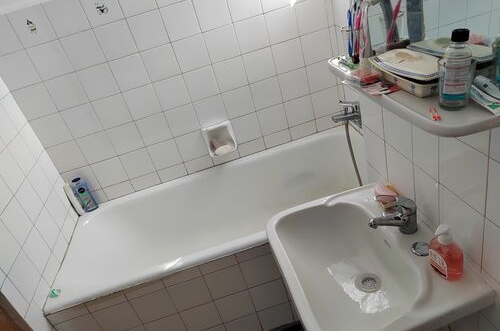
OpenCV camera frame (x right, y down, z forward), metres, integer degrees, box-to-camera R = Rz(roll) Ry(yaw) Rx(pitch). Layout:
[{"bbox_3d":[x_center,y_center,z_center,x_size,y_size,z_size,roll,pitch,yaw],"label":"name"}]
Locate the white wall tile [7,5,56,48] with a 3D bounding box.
[{"bbox_3d":[-0.920,-0.596,1.403,0.150,0.145,0.010,-18,28,-3],"label":"white wall tile"}]

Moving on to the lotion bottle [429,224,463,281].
[{"bbox_3d":[0.472,0.199,0.796,0.055,0.145,0.075,-18,27,-2],"label":"lotion bottle"}]

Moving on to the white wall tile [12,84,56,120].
[{"bbox_3d":[-1.000,-0.298,1.552,0.150,0.150,0.010,-18,28,-2],"label":"white wall tile"}]

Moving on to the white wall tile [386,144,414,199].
[{"bbox_3d":[0.473,0.023,1.042,0.010,0.149,0.150,-17,27,0],"label":"white wall tile"}]

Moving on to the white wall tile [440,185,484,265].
[{"bbox_3d":[0.507,0.141,0.806,0.010,0.150,0.150,-17,28,-1],"label":"white wall tile"}]

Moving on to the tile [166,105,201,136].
[{"bbox_3d":[-0.344,-0.233,1.701,0.149,0.147,0.010,-18,27,-2],"label":"tile"}]

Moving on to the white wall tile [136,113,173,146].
[{"bbox_3d":[-0.491,-0.187,1.708,0.150,0.149,0.010,-18,27,-2],"label":"white wall tile"}]

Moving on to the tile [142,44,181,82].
[{"bbox_3d":[-0.421,-0.486,1.577,0.151,0.148,0.010,-18,27,-2],"label":"tile"}]

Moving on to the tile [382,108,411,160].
[{"bbox_3d":[0.442,-0.102,0.997,0.009,0.148,0.150,-17,27,-1],"label":"tile"}]

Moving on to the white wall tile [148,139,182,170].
[{"bbox_3d":[-0.449,-0.058,1.773,0.150,0.150,0.010,-18,28,-3],"label":"white wall tile"}]

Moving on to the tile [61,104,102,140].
[{"bbox_3d":[-0.813,-0.218,1.615,0.149,0.147,0.010,-18,27,-2],"label":"tile"}]

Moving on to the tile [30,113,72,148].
[{"bbox_3d":[-0.962,-0.172,1.624,0.150,0.150,0.010,-18,28,-2],"label":"tile"}]

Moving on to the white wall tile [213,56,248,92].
[{"bbox_3d":[-0.097,-0.455,1.659,0.150,0.149,0.010,-18,27,-2],"label":"white wall tile"}]

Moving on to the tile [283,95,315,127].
[{"bbox_3d":[0.270,-0.295,1.819,0.150,0.150,0.010,-18,28,-2],"label":"tile"}]

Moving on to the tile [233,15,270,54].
[{"bbox_3d":[0.009,-0.623,1.589,0.150,0.150,0.010,-18,28,-3],"label":"tile"}]

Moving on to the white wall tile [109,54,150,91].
[{"bbox_3d":[-0.559,-0.431,1.550,0.150,0.148,0.009,-18,27,-2],"label":"white wall tile"}]

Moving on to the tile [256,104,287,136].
[{"bbox_3d":[0.125,-0.248,1.813,0.150,0.150,0.010,-18,28,-2],"label":"tile"}]

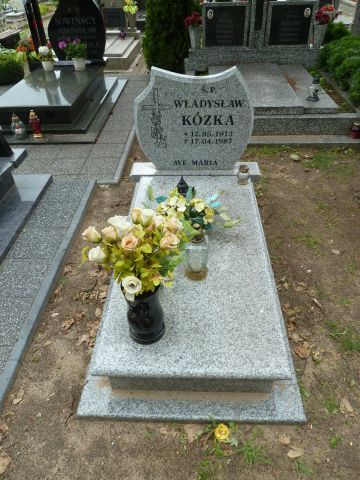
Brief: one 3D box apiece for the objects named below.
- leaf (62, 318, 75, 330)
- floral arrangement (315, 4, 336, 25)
[{"bbox_3d":[-0.563,0.426,1.750,0.062,0.018,0.070,0,41,3],"label":"leaf"},{"bbox_3d":[1.617,-2.509,3.855,0.200,0.170,0.180,0,41,3],"label":"floral arrangement"}]

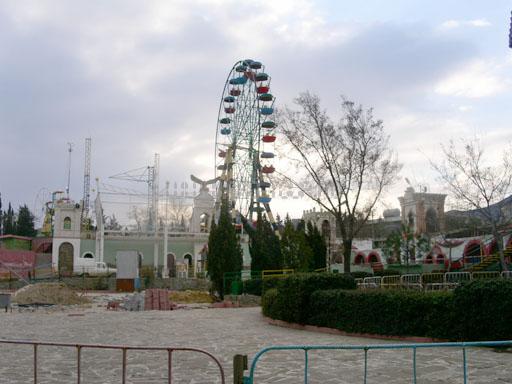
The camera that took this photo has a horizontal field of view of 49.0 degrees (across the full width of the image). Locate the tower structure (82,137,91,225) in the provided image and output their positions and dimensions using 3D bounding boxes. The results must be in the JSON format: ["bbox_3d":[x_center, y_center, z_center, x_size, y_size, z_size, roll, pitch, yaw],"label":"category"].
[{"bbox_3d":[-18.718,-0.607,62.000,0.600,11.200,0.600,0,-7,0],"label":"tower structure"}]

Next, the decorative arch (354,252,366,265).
[{"bbox_3d":[10.039,6.389,54.000,1.120,1.150,0.350,0,-7,0],"label":"decorative arch"}]

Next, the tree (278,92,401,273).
[{"bbox_3d":[4.660,-0.083,31.000,6.600,10.800,6.200,0,-7,0],"label":"tree"}]

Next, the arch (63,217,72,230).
[{"bbox_3d":[-17.774,2.970,53.000,0.900,1.300,0.300,0,-7,0],"label":"arch"}]

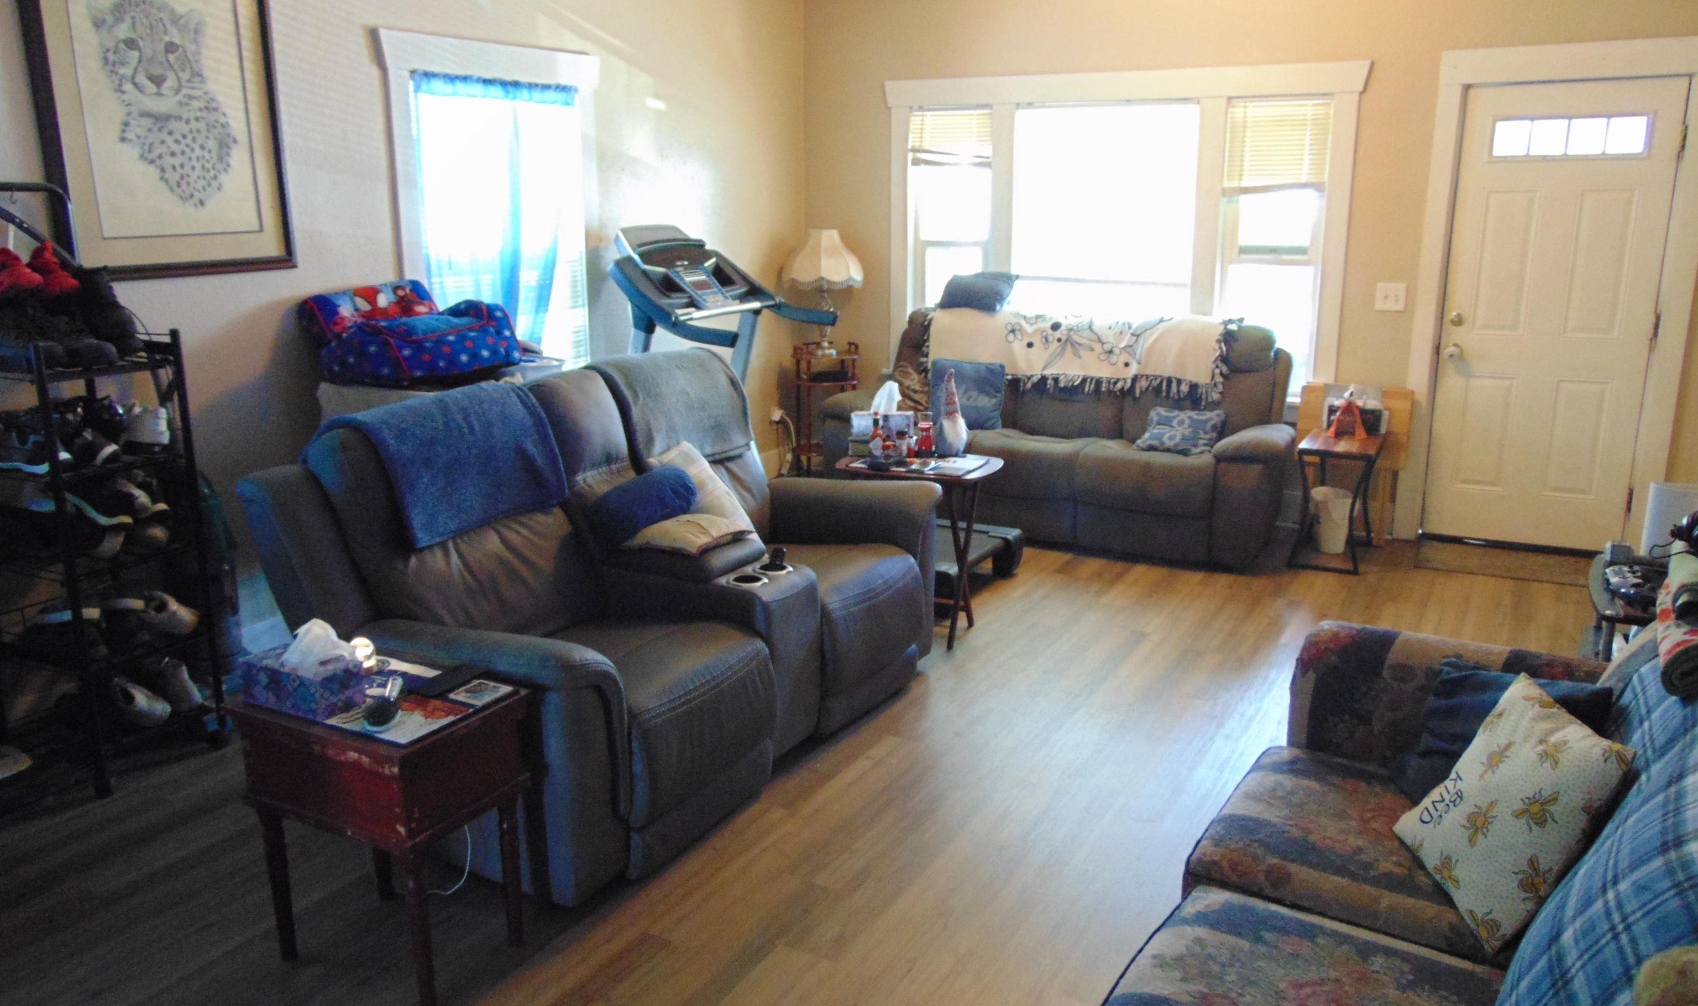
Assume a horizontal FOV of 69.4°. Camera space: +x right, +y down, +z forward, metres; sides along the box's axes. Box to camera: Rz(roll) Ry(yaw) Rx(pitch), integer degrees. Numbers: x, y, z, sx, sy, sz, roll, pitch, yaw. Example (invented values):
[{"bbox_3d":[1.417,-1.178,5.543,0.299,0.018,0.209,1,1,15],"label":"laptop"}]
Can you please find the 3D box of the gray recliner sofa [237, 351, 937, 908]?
[{"bbox_3d":[-0.588,0.161,3.591,1.090,1.019,1.880,7,14,28],"label":"gray recliner sofa"}]

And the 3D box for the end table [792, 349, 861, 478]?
[{"bbox_3d":[-0.102,-0.472,6.900,0.330,0.800,0.300,-5,15,-16],"label":"end table"}]

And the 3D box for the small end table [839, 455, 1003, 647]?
[{"bbox_3d":[0.263,0.170,4.669,0.590,0.660,0.415,7,16,27],"label":"small end table"}]

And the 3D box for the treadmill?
[{"bbox_3d":[-0.243,-0.421,5.299,1.800,1.500,0.880,7,16,27],"label":"treadmill"}]

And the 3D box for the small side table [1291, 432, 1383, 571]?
[{"bbox_3d":[2.206,-0.017,5.524,0.320,0.536,0.600,7,14,28],"label":"small side table"}]

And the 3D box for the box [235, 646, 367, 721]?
[{"bbox_3d":[-1.052,0.349,2.366,0.217,0.085,0.122,7,14,28],"label":"box"}]

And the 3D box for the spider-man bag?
[{"bbox_3d":[-1.500,-0.600,4.215,0.500,0.310,0.510,7,14,28],"label":"spider-man bag"}]

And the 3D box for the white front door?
[{"bbox_3d":[3.090,-0.798,5.447,0.819,2.039,0.050,7,14,28],"label":"white front door"}]

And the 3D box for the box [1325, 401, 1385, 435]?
[{"bbox_3d":[2.354,-0.383,5.672,0.230,0.115,0.120,7,16,27],"label":"box"}]

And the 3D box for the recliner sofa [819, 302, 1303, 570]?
[{"bbox_3d":[1.016,-0.398,6.131,2.290,1.020,0.880,7,16,27],"label":"recliner sofa"}]

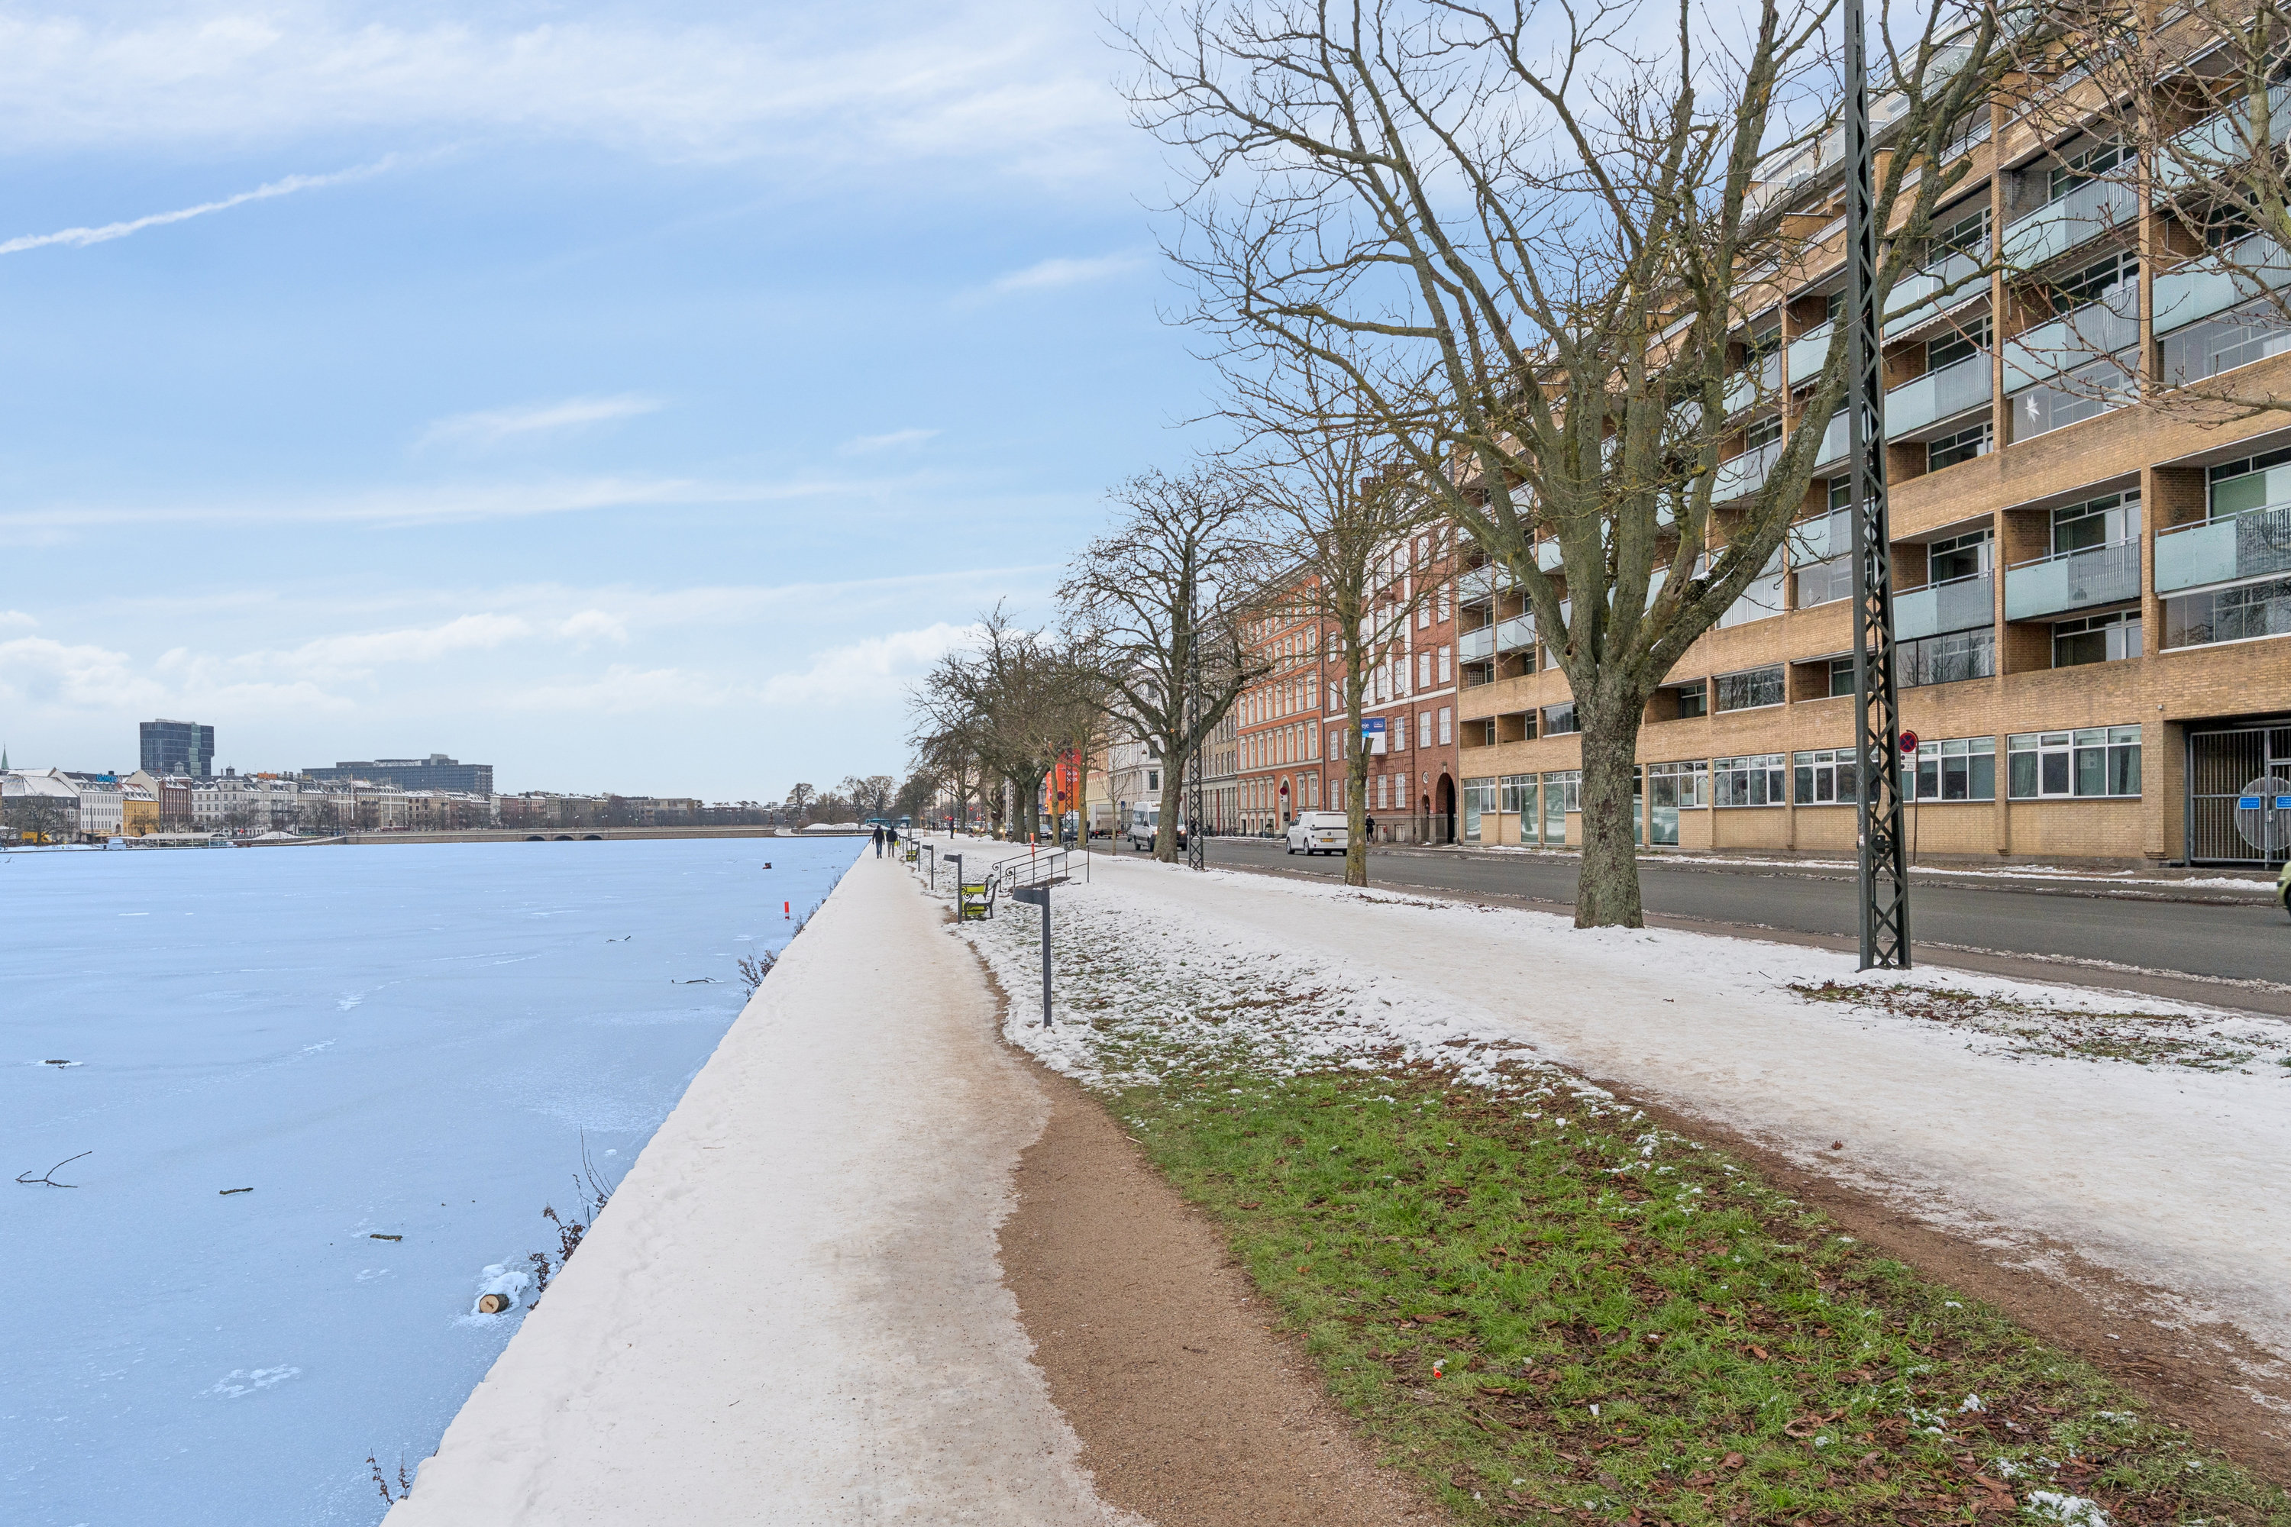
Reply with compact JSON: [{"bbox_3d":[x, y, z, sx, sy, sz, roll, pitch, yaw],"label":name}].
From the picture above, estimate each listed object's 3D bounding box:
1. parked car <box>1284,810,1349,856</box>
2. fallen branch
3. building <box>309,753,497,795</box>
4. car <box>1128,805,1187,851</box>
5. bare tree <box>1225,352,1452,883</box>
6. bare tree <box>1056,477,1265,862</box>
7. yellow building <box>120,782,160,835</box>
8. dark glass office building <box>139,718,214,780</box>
[{"bbox_3d":[7.983,3.226,70.200,1.980,1.940,4.700,0,-2,-9],"label":"parked car"},{"bbox_3d":[-7.157,2.661,10.000,0.440,0.130,0.500,1,-3,-36],"label":"fallen branch"},{"bbox_3d":[-654.883,26.666,1338.000,158.000,66.000,32.000,-1,-2,12],"label":"building"},{"bbox_3d":[0.743,3.586,84.500,2.050,2.650,6.000,0,-2,-9],"label":"car"},{"bbox_3d":[4.033,-3.001,32.000,4.800,11.000,4.800,-1,-2,0],"label":"bare tree"},{"bbox_3d":[0.640,-3.414,52.000,7.000,13.500,7.000,-1,-2,0],"label":"bare tree"},{"bbox_3d":[-263.279,11.811,392.000,11.000,14.000,19.500,0,-2,-10],"label":"yellow building"},{"bbox_3d":[-647.515,8.370,1020.000,40.000,75.000,34.000,1,-2,-27],"label":"dark glass office building"}]

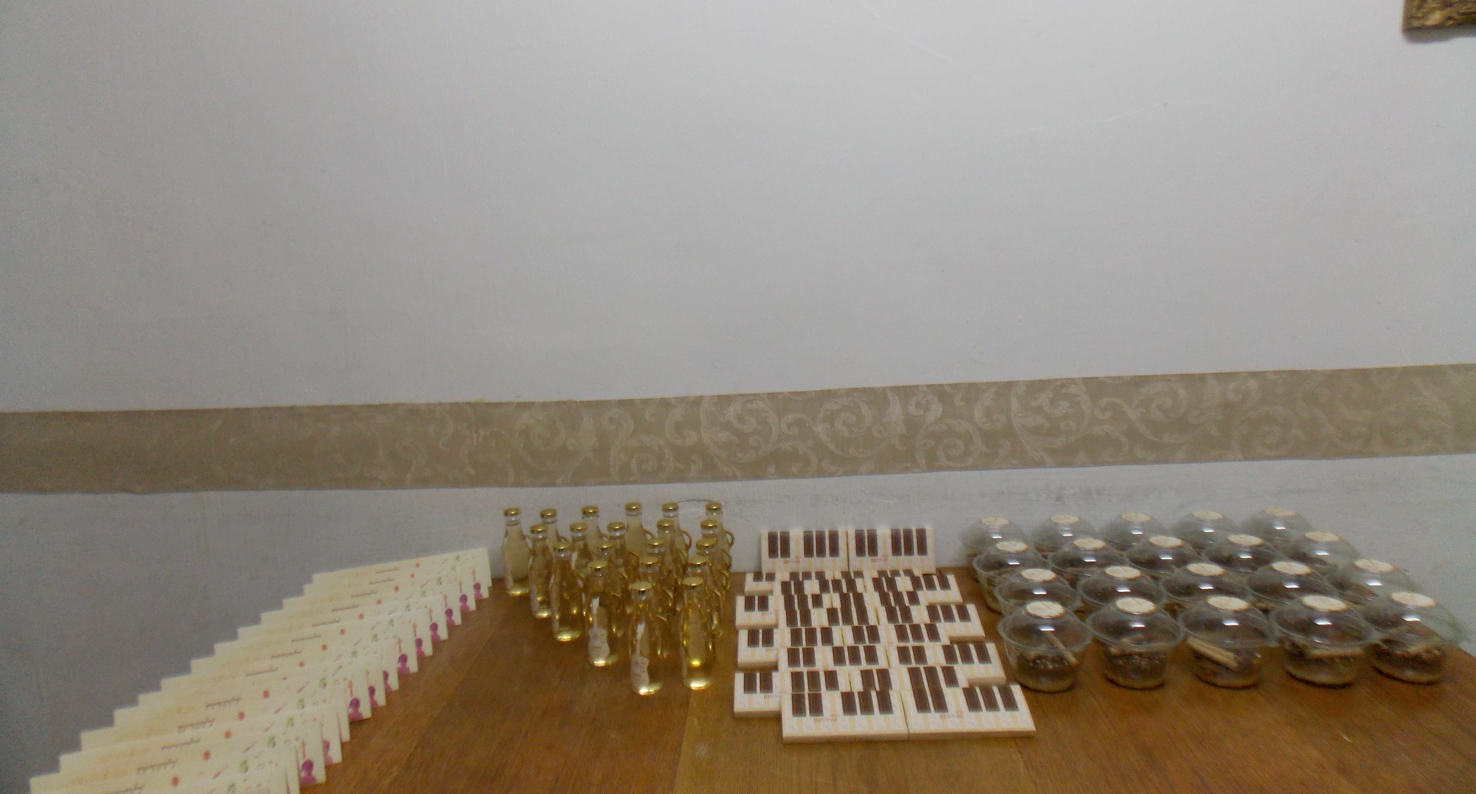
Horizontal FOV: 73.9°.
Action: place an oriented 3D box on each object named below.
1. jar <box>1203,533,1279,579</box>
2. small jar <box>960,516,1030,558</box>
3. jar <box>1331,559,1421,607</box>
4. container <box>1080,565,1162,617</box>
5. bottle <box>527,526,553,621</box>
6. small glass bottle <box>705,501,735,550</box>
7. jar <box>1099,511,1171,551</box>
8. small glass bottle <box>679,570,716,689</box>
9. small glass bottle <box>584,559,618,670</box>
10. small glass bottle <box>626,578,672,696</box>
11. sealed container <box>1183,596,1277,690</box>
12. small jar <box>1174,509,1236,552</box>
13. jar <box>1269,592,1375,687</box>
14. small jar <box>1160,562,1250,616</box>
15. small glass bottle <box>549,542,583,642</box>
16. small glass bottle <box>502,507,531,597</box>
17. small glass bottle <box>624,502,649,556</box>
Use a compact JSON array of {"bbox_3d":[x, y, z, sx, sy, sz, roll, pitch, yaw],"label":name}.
[{"bbox_3d":[0.822,0.283,1.593,0.123,0.104,0.123,-2,11,3],"label":"jar"},{"bbox_3d":[0.454,0.268,1.725,0.121,0.102,0.121,-2,10,3],"label":"small jar"},{"bbox_3d":[0.934,0.297,1.443,0.121,0.102,0.121,-2,10,3],"label":"jar"},{"bbox_3d":[0.570,0.310,1.457,0.121,0.102,0.121,-2,10,3],"label":"container"},{"bbox_3d":[-0.326,0.291,1.643,0.049,0.152,0.045,-2,10,3],"label":"bottle"},{"bbox_3d":[-0.035,0.264,1.719,0.049,0.152,0.045,-2,10,3],"label":"small glass bottle"},{"bbox_3d":[0.698,0.259,1.720,0.121,0.102,0.121,-2,10,3],"label":"jar"},{"bbox_3d":[-0.055,0.328,1.365,0.049,0.152,0.045,-2,10,3],"label":"small glass bottle"},{"bbox_3d":[-0.200,0.320,1.451,0.049,0.152,0.045,-2,10,3],"label":"small glass bottle"},{"bbox_3d":[-0.127,0.331,1.353,0.051,0.152,0.046,-2,10,3],"label":"small glass bottle"},{"bbox_3d":[0.660,0.327,1.324,0.122,0.103,0.122,-2,10,3],"label":"sealed container"},{"bbox_3d":[0.822,0.258,1.719,0.123,0.104,0.123,-2,11,3],"label":"small jar"},{"bbox_3d":[0.786,0.325,1.316,0.121,0.102,0.121,-2,10,3],"label":"jar"},{"bbox_3d":[0.705,0.311,1.480,0.123,0.104,0.123,-2,11,3],"label":"small jar"},{"bbox_3d":[-0.271,0.306,1.547,0.049,0.152,0.045,-2,10,3],"label":"small glass bottle"},{"bbox_3d":[-0.396,0.279,1.764,0.049,0.158,0.046,3,12,26],"label":"small glass bottle"},{"bbox_3d":[-0.179,0.266,1.742,0.051,0.152,0.046,-2,10,3],"label":"small glass bottle"}]

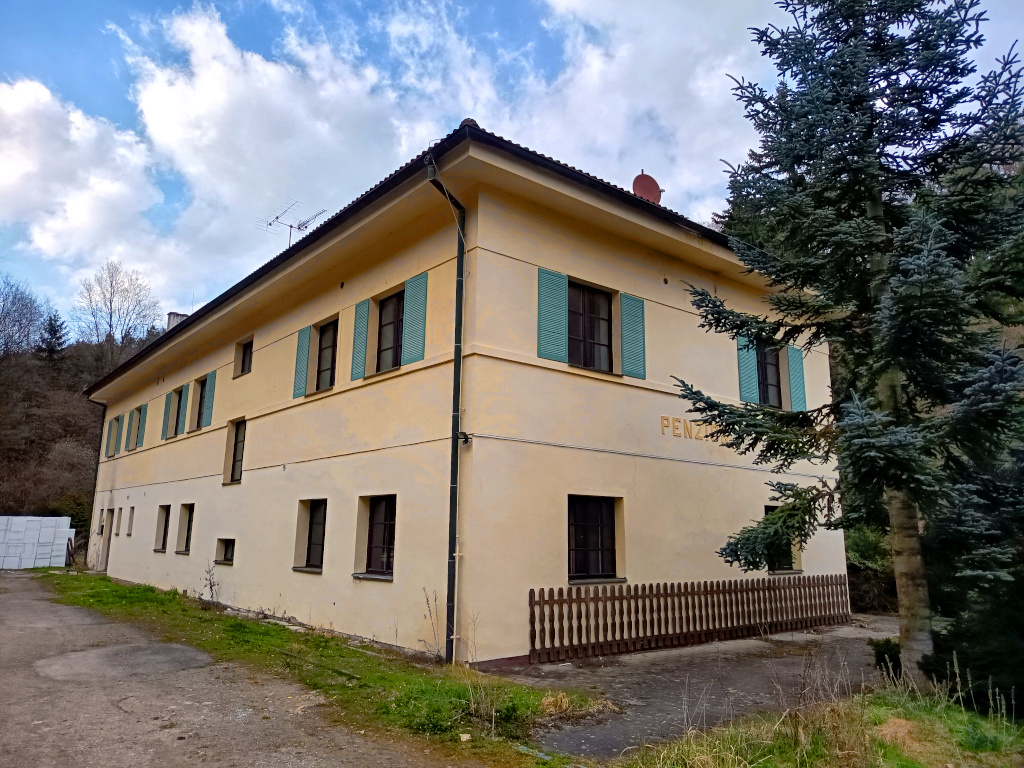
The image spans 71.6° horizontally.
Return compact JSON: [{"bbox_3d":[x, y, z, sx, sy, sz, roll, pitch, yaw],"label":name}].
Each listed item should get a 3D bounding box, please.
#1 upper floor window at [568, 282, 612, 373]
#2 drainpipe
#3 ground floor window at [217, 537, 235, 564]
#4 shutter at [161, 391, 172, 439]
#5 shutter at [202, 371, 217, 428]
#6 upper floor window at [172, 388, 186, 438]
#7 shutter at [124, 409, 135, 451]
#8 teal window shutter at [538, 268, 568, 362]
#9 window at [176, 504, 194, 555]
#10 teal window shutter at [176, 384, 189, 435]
[{"bbox_3d":[1.231,-0.905,11.701,1.203,1.474,0.116,10,-15,-37],"label":"upper floor window"},{"bbox_3d":[-0.982,0.184,9.740,0.669,6.868,0.097,11,-15,-39],"label":"drainpipe"},{"bbox_3d":[-6.458,3.837,16.336,0.180,0.500,1.140,11,-16,-40],"label":"ground floor window"},{"bbox_3d":[-10.396,0.977,21.391,0.050,1.440,0.600,11,-16,-40],"label":"shutter"},{"bbox_3d":[-7.938,0.408,18.583,0.050,1.445,0.640,11,-15,-39],"label":"shutter"},{"bbox_3d":[-9.741,0.908,20.985,0.116,1.465,1.125,11,-15,-39],"label":"upper floor window"},{"bbox_3d":[-13.386,1.646,24.817,0.050,1.426,0.582,11,-15,-39],"label":"shutter"},{"bbox_3d":[0.648,-1.064,11.099,0.610,1.440,0.050,10,-15,-36],"label":"teal window shutter"},{"bbox_3d":[-8.459,3.810,18.650,0.272,1.300,1.125,11,-15,-39],"label":"window"},{"bbox_3d":[-9.310,0.720,20.165,0.050,1.440,0.600,11,-16,-40],"label":"teal window shutter"}]

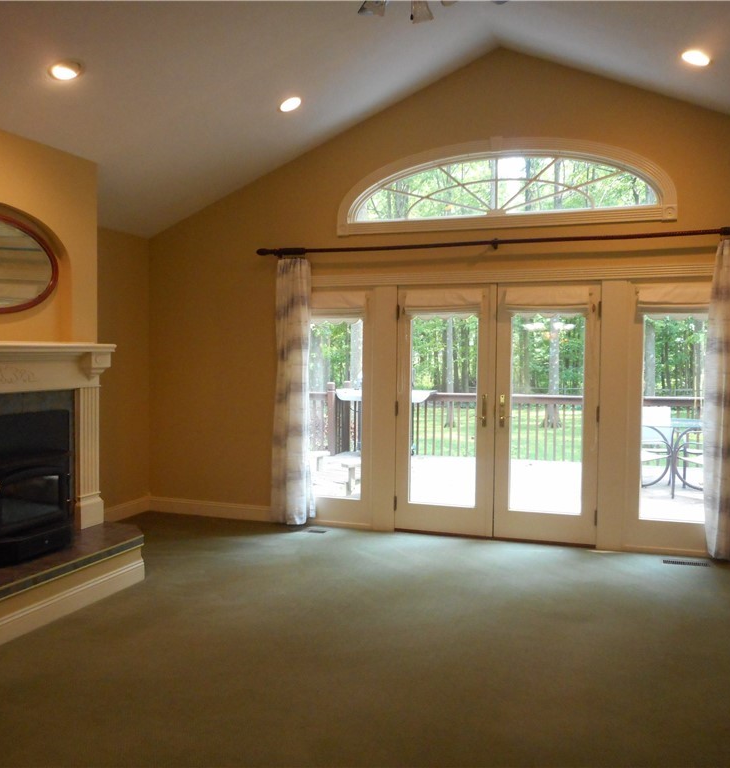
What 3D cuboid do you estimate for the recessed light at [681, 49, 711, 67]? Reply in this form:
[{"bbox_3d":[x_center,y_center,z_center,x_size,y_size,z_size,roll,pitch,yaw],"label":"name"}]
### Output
[{"bbox_3d":[2.013,-1.988,4.482,0.185,0.060,0.185,24,9,16],"label":"recessed light"}]

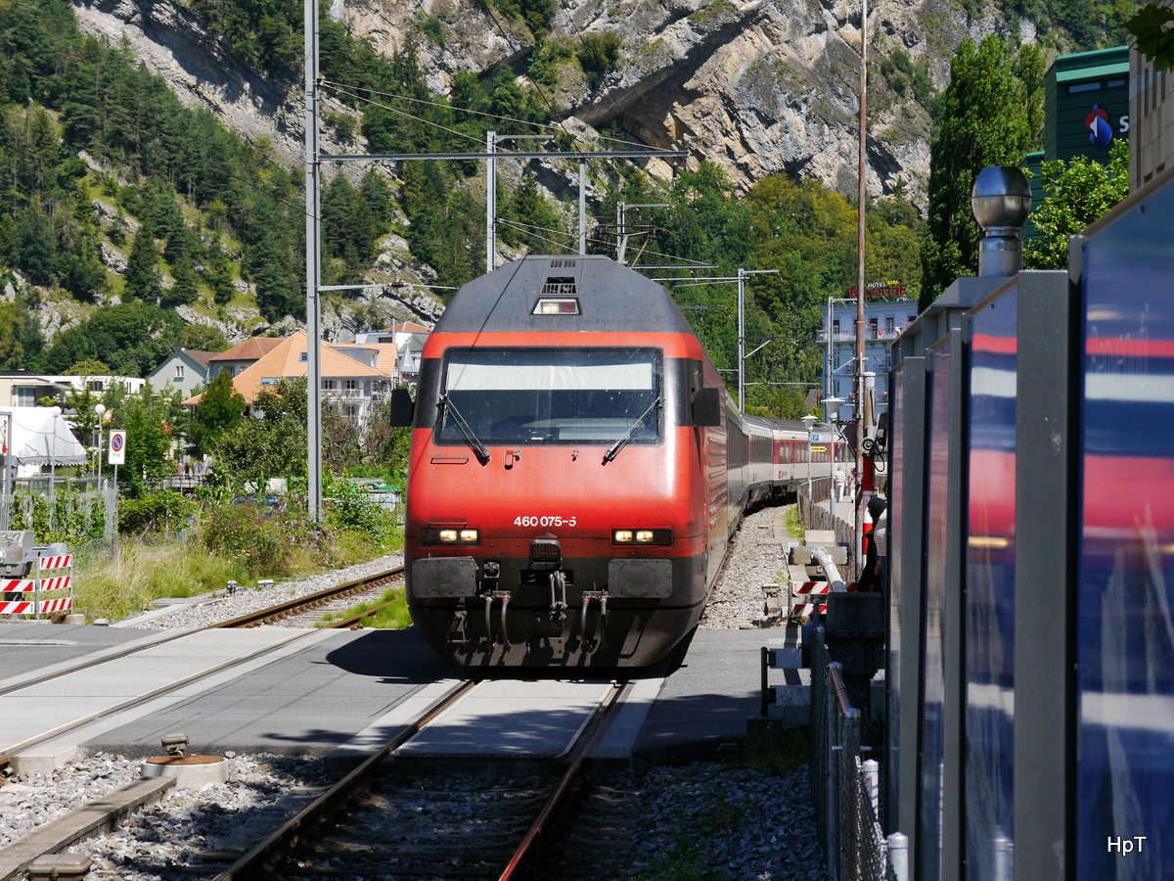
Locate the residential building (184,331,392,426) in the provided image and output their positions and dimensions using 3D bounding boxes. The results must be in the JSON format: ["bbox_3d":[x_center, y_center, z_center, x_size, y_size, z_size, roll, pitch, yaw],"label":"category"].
[{"bbox_3d":[-31.100,-3.700,298.000,21.500,15.200,14.500,0,0,0],"label":"residential building"}]

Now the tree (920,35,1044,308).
[{"bbox_3d":[22.100,-9.900,160.000,6.900,25.700,6.500,0,0,0],"label":"tree"}]

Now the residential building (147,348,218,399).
[{"bbox_3d":[-43.600,-3.200,320.000,7.700,14.300,11.500,0,0,19],"label":"residential building"}]

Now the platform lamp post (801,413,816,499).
[{"bbox_3d":[7.320,0.920,94.000,0.560,3.500,0.560,0,0,0],"label":"platform lamp post"}]

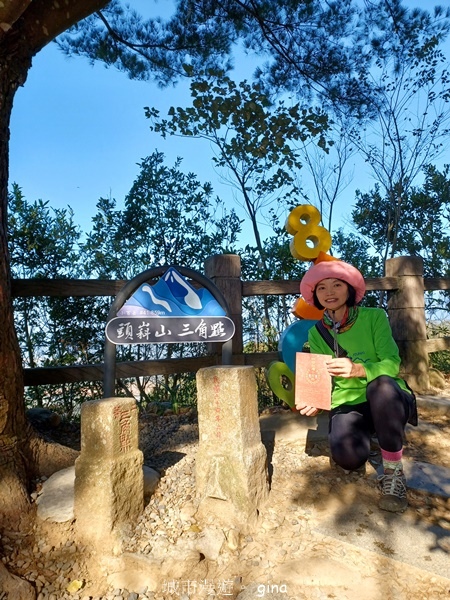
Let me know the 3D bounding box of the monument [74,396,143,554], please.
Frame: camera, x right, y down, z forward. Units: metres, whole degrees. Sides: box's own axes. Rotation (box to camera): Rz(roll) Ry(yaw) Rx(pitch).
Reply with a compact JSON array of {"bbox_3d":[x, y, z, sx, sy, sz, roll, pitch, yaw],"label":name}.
[{"bbox_3d":[-0.432,0.630,1.615,0.180,0.510,0.180,-2,-4,26],"label":"monument"}]

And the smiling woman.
[{"bbox_3d":[0.645,0.333,2.092,0.530,1.070,0.710,-2,-4,25],"label":"smiling woman"}]

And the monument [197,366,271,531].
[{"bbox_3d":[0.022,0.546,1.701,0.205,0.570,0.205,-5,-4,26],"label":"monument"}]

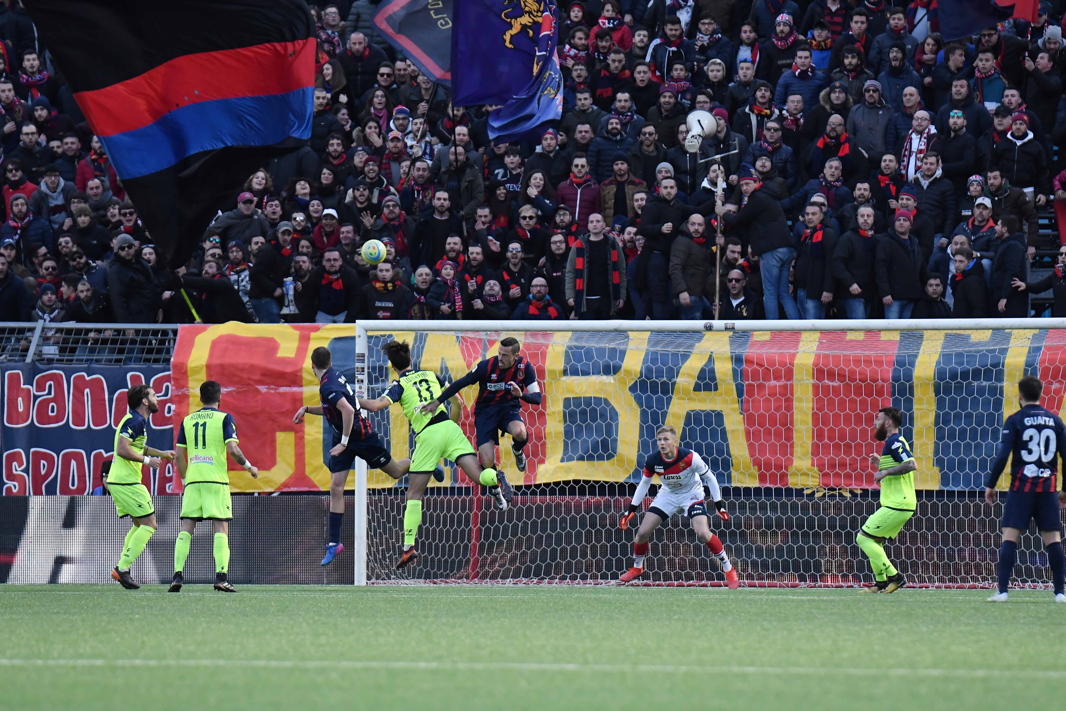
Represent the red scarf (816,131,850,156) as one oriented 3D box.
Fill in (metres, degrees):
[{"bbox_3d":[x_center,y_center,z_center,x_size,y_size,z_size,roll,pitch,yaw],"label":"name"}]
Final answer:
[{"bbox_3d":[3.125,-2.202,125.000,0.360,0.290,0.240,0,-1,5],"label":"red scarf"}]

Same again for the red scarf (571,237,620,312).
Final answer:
[{"bbox_3d":[0.664,-0.834,125.000,0.490,0.800,0.270,0,-1,5],"label":"red scarf"}]

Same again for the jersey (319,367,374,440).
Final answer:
[{"bbox_3d":[-1.622,0.419,104.000,0.320,0.660,0.500,-23,-4,31],"label":"jersey"}]

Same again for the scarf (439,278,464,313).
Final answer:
[{"bbox_3d":[-0.848,-0.625,124.000,0.260,0.370,0.190,0,-1,0],"label":"scarf"}]

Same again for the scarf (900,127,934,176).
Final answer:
[{"bbox_3d":[4.062,-2.149,127.000,0.370,0.570,0.260,0,-1,19],"label":"scarf"}]

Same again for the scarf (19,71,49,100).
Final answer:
[{"bbox_3d":[-5.496,-2.981,132.000,0.330,0.300,0.250,0,-1,3],"label":"scarf"}]

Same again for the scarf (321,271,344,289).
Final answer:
[{"bbox_3d":[-2.109,-0.788,126.000,0.240,0.200,0.220,0,-1,2],"label":"scarf"}]

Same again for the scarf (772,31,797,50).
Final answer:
[{"bbox_3d":[2.674,-3.344,127.500,0.275,0.205,0.240,0,-1,7],"label":"scarf"}]

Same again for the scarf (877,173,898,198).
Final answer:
[{"bbox_3d":[3.673,-1.749,124.000,0.235,0.260,0.200,0,-1,3],"label":"scarf"}]

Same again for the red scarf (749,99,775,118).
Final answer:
[{"bbox_3d":[2.454,-2.647,128.500,0.280,0.200,0.240,0,-1,7],"label":"red scarf"}]

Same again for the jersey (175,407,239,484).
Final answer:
[{"bbox_3d":[-2.760,0.762,101.500,0.520,0.650,0.290,0,-1,21],"label":"jersey"}]

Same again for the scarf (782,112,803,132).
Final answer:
[{"bbox_3d":[2.735,-2.464,126.000,0.245,0.235,0.220,0,-1,3],"label":"scarf"}]

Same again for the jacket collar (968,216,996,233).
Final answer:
[{"bbox_3d":[4.581,-1.336,122.500,0.290,0.180,0.220,0,-1,20],"label":"jacket collar"}]

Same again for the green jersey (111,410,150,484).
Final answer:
[{"bbox_3d":[-3.520,0.790,104.300,0.310,0.660,0.500,8,-3,-17],"label":"green jersey"}]

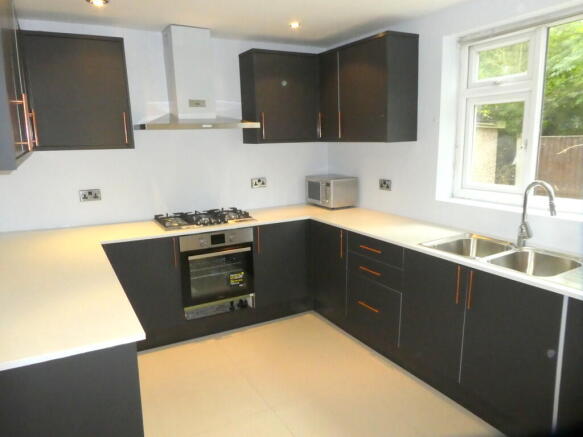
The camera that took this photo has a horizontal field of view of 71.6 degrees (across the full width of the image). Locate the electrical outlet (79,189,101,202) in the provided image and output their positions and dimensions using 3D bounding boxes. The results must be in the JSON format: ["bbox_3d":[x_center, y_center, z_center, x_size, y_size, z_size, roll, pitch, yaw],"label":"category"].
[{"bbox_3d":[-1.584,-0.180,3.167,0.149,0.088,0.015,-7,12,-28],"label":"electrical outlet"}]

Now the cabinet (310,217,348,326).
[{"bbox_3d":[0.556,0.413,3.500,0.574,0.819,0.542,-7,12,-28],"label":"cabinet"}]

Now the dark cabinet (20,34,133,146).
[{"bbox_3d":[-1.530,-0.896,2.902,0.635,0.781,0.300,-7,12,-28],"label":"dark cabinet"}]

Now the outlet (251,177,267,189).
[{"bbox_3d":[-0.305,-0.339,3.865,0.149,0.088,0.015,-7,12,-28],"label":"outlet"}]

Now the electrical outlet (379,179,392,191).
[{"bbox_3d":[0.812,-0.287,3.496,0.015,0.087,0.147,-7,12,-28],"label":"electrical outlet"}]

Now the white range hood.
[{"bbox_3d":[-0.763,-1.102,3.196,0.887,0.787,0.479,-7,12,-28],"label":"white range hood"}]

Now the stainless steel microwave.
[{"bbox_3d":[0.393,-0.262,3.985,0.305,0.276,0.460,-7,12,-28],"label":"stainless steel microwave"}]

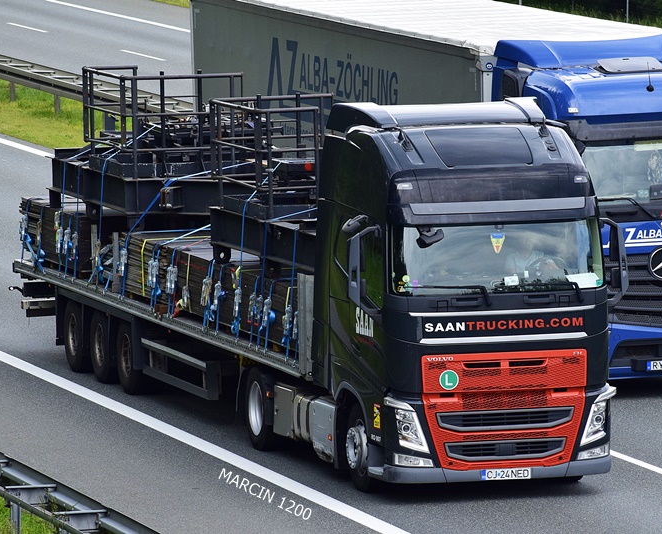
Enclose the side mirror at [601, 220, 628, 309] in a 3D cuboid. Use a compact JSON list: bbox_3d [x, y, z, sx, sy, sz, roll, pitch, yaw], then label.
[{"bbox_3d":[2.904,-0.052,53.175,0.280,0.900,0.300,-2,6,-17],"label":"side mirror"}]

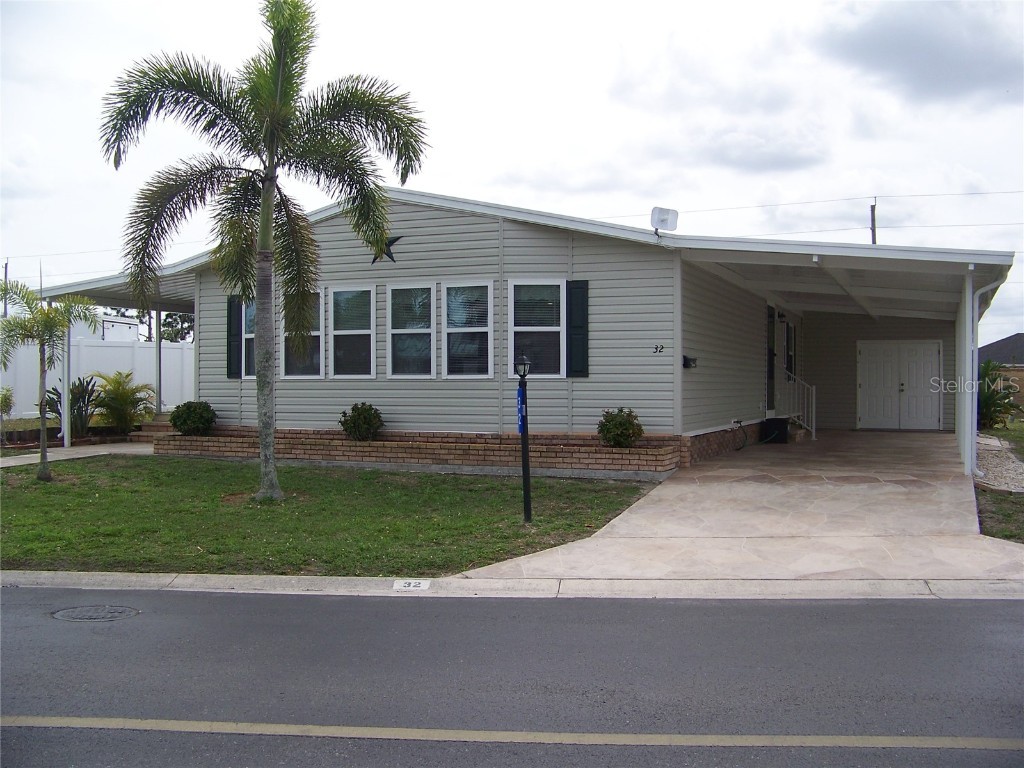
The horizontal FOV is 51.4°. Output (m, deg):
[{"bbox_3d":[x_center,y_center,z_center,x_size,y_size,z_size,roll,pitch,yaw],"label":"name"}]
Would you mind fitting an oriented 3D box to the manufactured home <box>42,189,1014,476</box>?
[{"bbox_3d":[1.633,-0.944,22.541,15.650,4.130,15.050,0,0,22],"label":"manufactured home"}]

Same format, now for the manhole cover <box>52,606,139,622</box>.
[{"bbox_3d":[-2.855,1.594,7.300,0.600,0.030,0.600,0,0,4],"label":"manhole cover"}]

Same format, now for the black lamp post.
[{"bbox_3d":[0.131,0.540,10.750,0.180,1.730,0.180,-2,0,0],"label":"black lamp post"}]

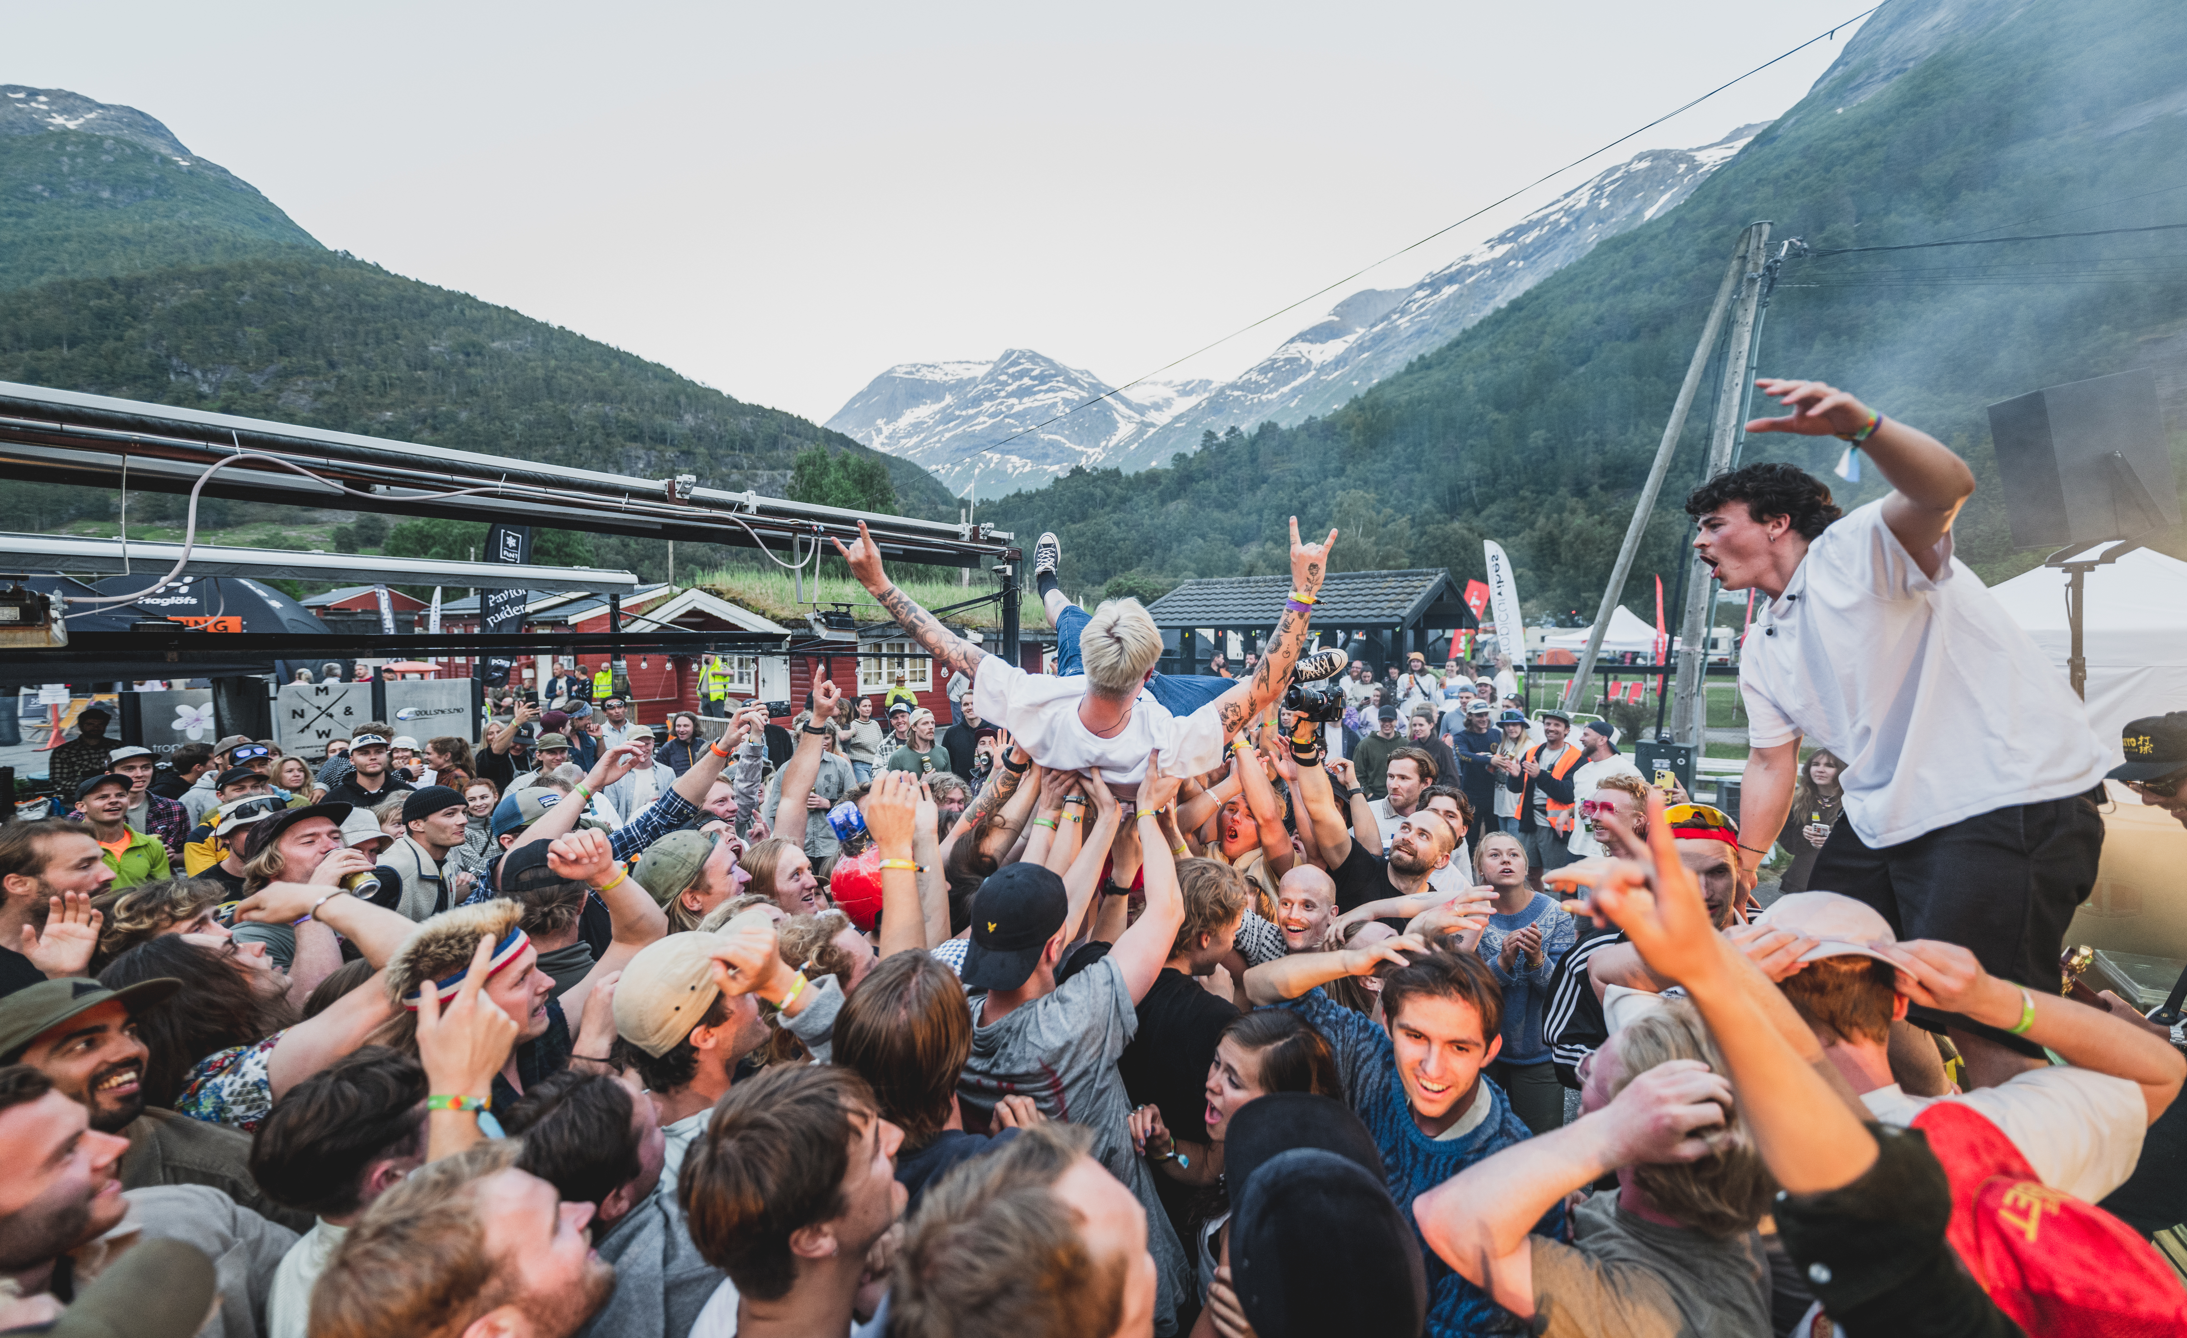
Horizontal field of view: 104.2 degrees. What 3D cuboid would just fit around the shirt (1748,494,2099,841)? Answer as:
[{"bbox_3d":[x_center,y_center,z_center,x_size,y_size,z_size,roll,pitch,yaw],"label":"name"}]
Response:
[{"bbox_3d":[1.667,0.005,1.720,0.360,0.670,0.520,-29,-7,-12],"label":"shirt"}]

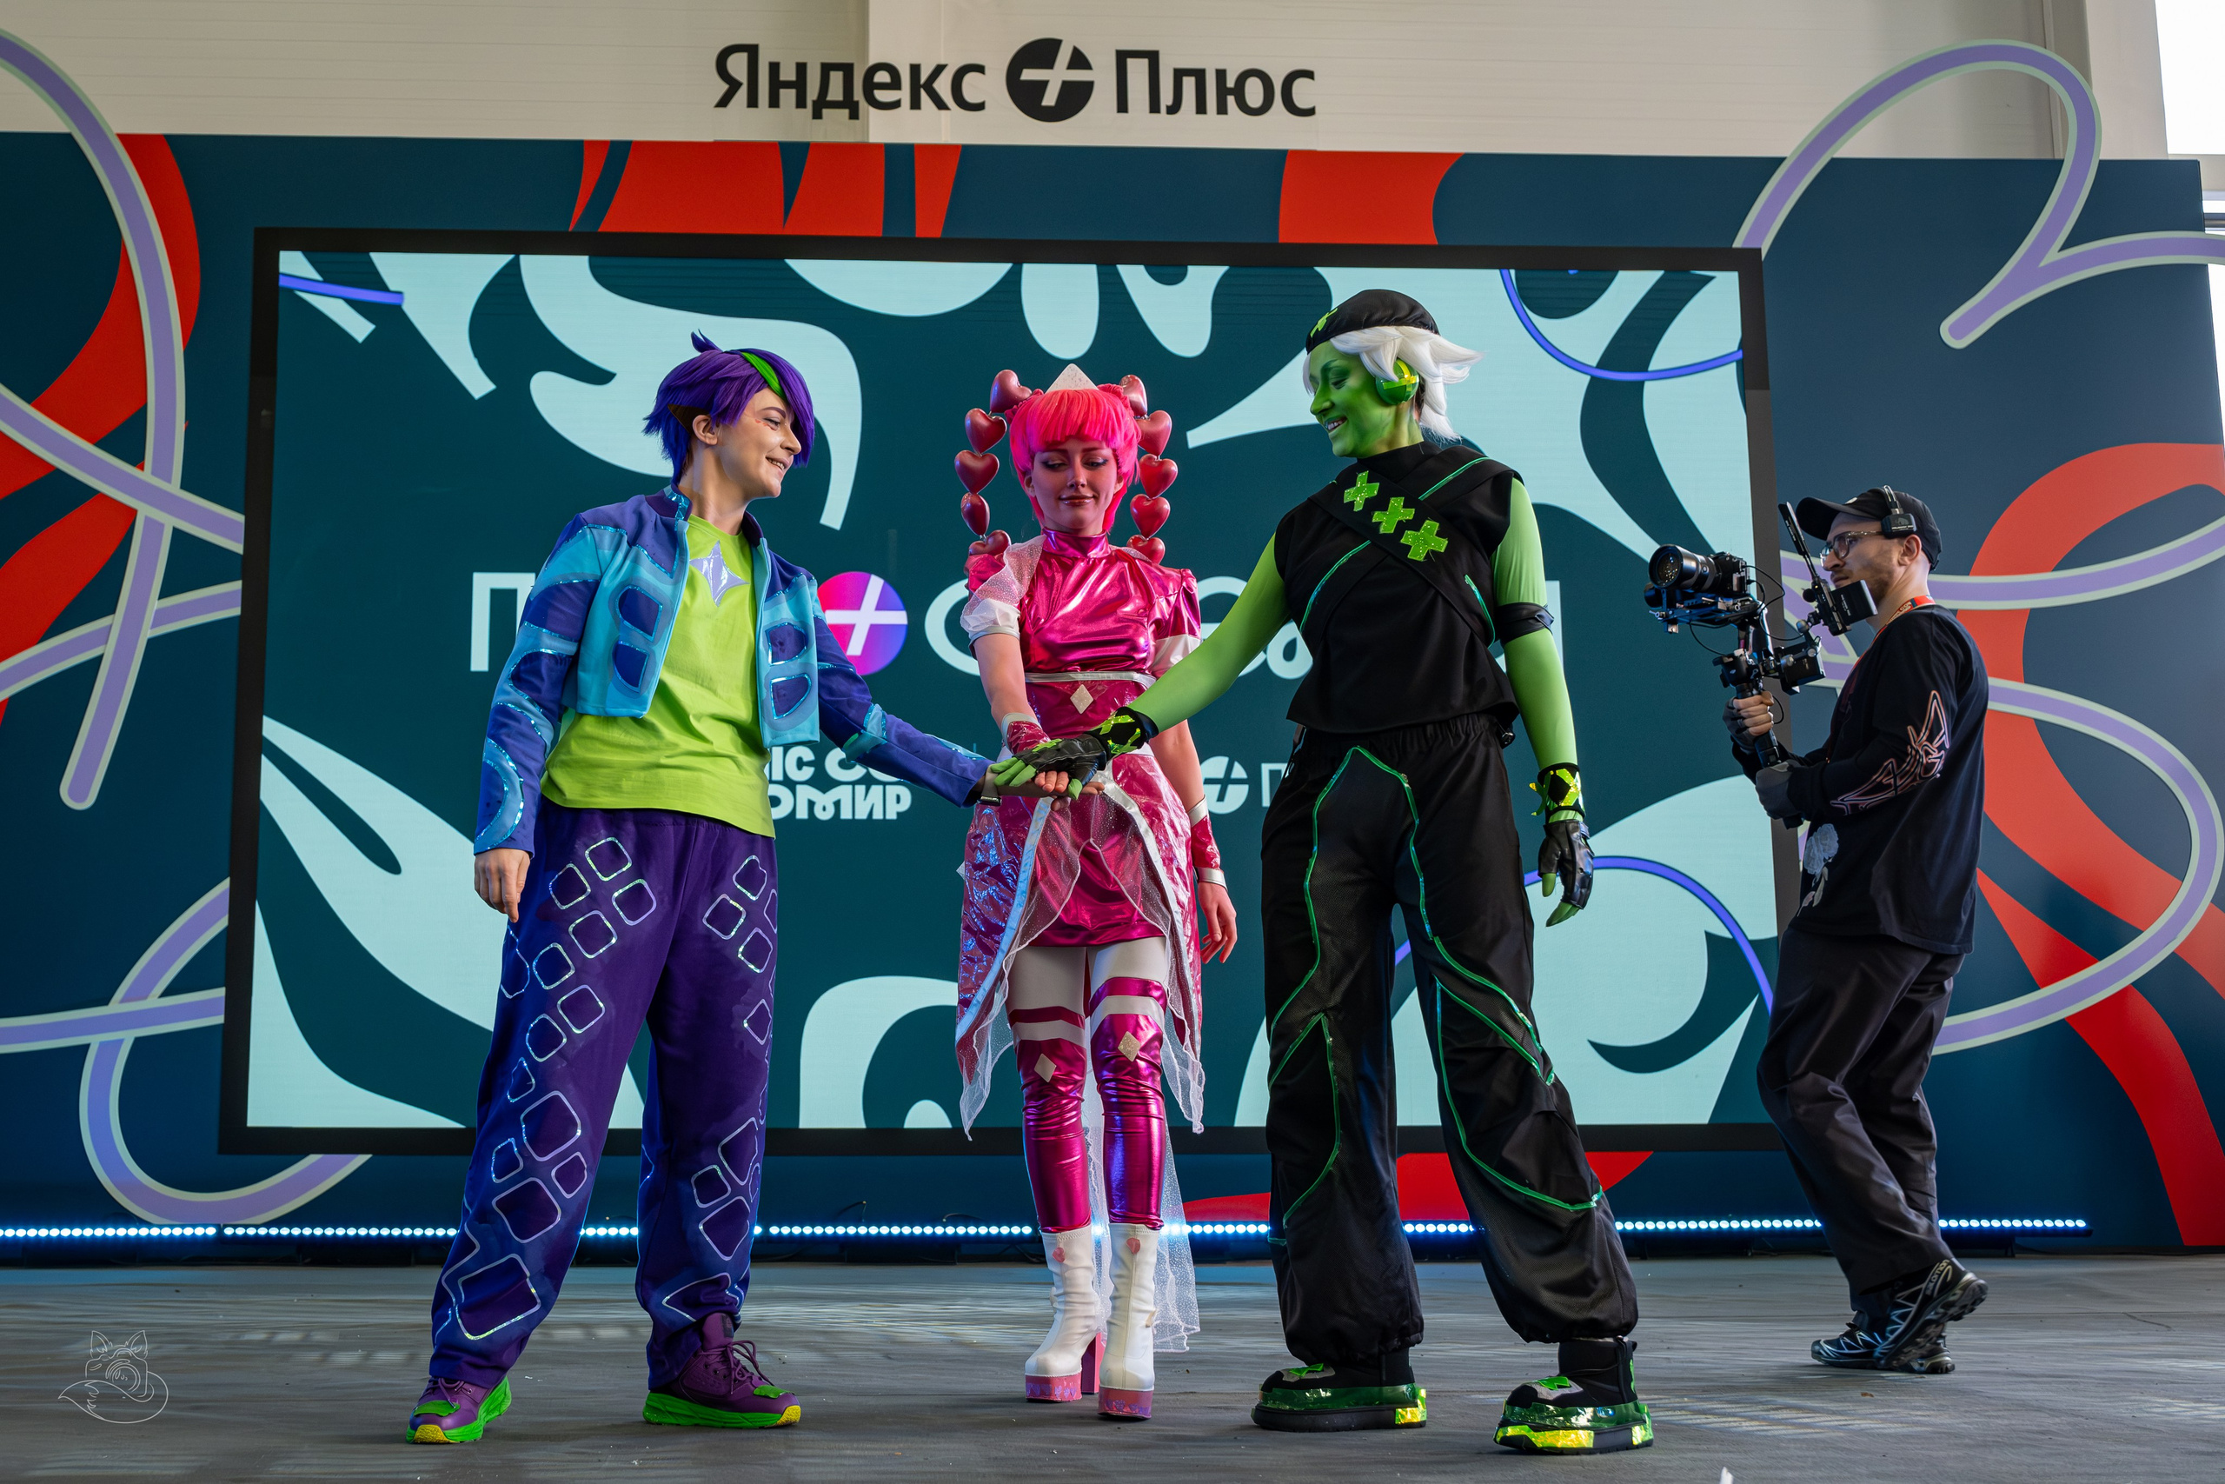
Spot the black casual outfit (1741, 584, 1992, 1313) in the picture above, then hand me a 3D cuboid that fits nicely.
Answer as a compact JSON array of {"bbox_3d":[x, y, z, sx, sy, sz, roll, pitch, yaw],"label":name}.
[{"bbox_3d":[1.439,0.379,4.043,0.460,1.340,0.480,1,-8,-11],"label":"black casual outfit"}]

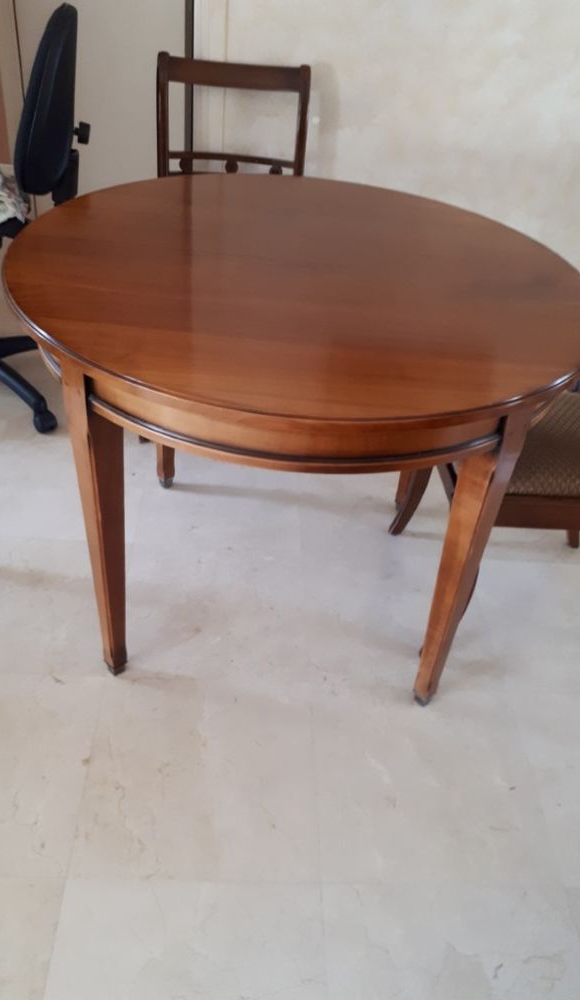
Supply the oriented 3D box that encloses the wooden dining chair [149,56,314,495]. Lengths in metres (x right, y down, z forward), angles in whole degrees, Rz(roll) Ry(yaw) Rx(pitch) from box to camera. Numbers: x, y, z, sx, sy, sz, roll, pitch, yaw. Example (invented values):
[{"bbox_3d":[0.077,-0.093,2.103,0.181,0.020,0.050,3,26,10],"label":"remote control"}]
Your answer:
[{"bbox_3d":[-0.172,-0.640,2.096,0.440,0.890,0.500,4,38,-3],"label":"wooden dining chair"}]

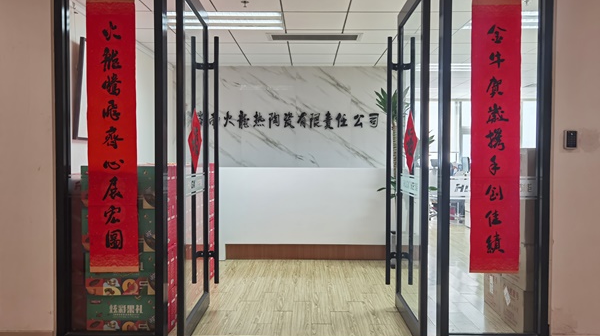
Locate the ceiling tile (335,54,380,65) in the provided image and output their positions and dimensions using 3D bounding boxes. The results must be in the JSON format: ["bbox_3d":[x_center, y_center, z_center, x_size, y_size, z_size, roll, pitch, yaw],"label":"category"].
[{"bbox_3d":[0.783,-1.484,6.354,0.600,0.025,0.600,0,1,1],"label":"ceiling tile"}]

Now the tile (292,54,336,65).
[{"bbox_3d":[0.176,-1.500,6.396,0.600,0.020,0.595,0,1,1],"label":"tile"}]

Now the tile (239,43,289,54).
[{"bbox_3d":[-0.428,-1.475,5.780,0.600,0.025,0.600,0,1,1],"label":"tile"}]

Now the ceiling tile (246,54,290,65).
[{"bbox_3d":[-0.427,-1.504,6.406,0.600,0.020,0.595,0,1,1],"label":"ceiling tile"}]

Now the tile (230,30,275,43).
[{"bbox_3d":[-0.459,-1.460,5.185,0.560,0.025,0.600,0,1,1],"label":"tile"}]

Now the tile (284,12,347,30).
[{"bbox_3d":[0.145,-1.456,4.612,0.600,0.020,0.595,0,1,1],"label":"tile"}]

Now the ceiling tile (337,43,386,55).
[{"bbox_3d":[0.772,-1.469,5.758,0.600,0.025,0.600,0,1,1],"label":"ceiling tile"}]

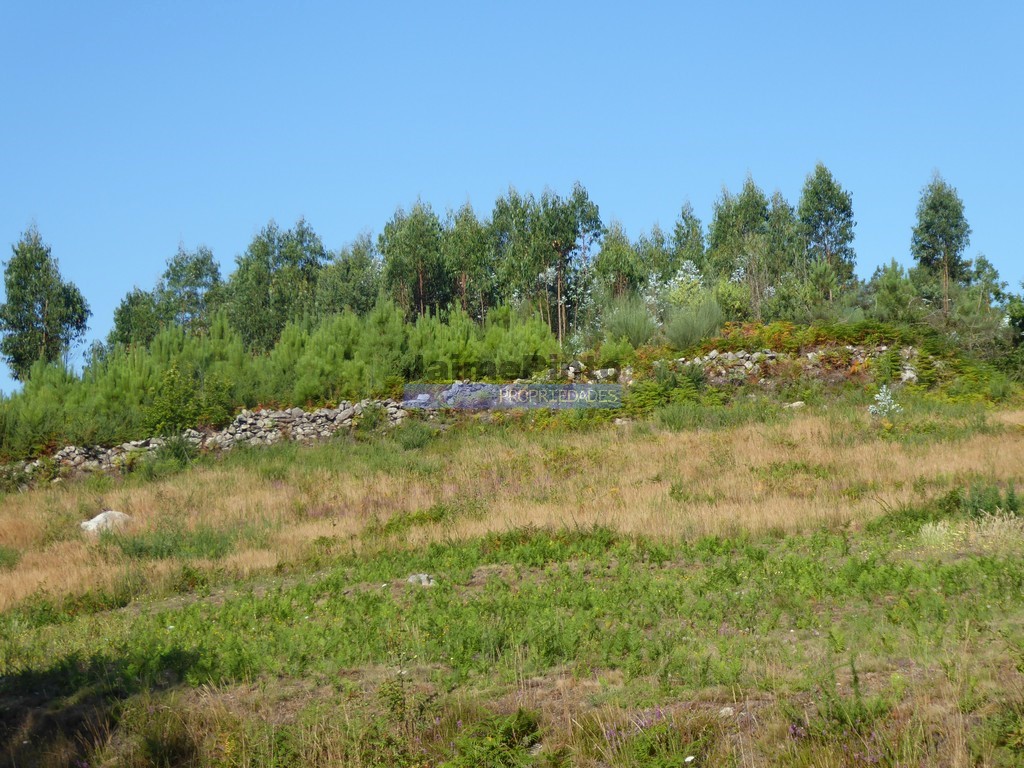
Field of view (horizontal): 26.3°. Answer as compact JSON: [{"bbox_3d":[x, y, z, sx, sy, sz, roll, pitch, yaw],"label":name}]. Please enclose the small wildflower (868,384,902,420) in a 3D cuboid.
[{"bbox_3d":[10.238,0.507,60.000,0.920,1.000,0.850,0,-3,0],"label":"small wildflower"}]

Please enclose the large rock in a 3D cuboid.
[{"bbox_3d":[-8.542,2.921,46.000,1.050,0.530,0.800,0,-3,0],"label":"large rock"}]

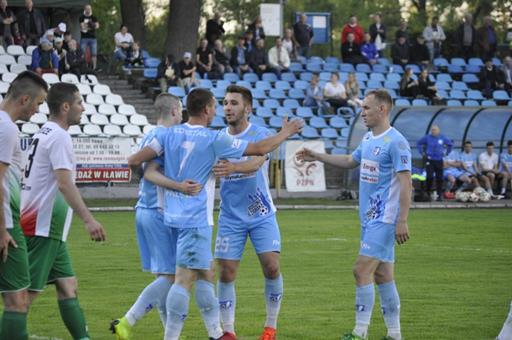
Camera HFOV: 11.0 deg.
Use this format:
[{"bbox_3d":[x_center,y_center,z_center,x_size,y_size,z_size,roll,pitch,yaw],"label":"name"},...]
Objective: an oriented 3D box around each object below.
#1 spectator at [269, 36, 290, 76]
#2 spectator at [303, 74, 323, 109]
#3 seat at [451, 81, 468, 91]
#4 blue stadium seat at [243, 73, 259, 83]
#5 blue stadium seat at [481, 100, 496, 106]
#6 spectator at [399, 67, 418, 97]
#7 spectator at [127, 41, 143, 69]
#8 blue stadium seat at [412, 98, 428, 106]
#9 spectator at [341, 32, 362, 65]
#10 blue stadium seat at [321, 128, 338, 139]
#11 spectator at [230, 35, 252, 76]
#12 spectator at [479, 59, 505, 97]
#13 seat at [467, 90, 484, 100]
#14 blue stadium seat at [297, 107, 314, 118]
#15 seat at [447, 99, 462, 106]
[{"bbox_3d":[0.617,-2.852,69.700,0.570,1.270,0.750,0,1,-21],"label":"spectator"},{"bbox_3d":[1.501,-1.879,67.000,0.520,1.200,0.750,0,1,-28],"label":"spectator"},{"bbox_3d":[5.352,-2.125,69.520,0.420,0.330,0.410,0,1,-13],"label":"seat"},{"bbox_3d":[-0.137,-2.413,69.768,0.430,0.270,0.400,0,1,-20],"label":"blue stadium seat"},{"bbox_3d":[6.053,-1.666,68.920,0.430,0.310,0.410,0,1,-21],"label":"blue stadium seat"},{"bbox_3d":[3.921,-2.036,68.298,0.500,1.200,0.700,0,1,-25],"label":"spectator"},{"bbox_3d":[-3.148,-2.992,69.100,0.430,0.780,0.520,0,1,-15],"label":"spectator"},{"bbox_3d":[4.197,-1.634,67.770,0.420,0.330,0.410,0,1,-13],"label":"blue stadium seat"},{"bbox_3d":[2.629,-3.083,72.351,0.550,1.270,0.750,0,1,-20],"label":"spectator"},{"bbox_3d":[1.808,-0.892,64.880,0.430,0.310,0.410,0,1,-21],"label":"blue stadium seat"},{"bbox_3d":[-0.331,-2.916,70.384,0.570,1.270,0.750,0,1,-20],"label":"spectator"},{"bbox_3d":[6.288,-2.360,71.224,0.550,1.180,0.750,0,1,-20],"label":"spectator"},{"bbox_3d":[5.838,-1.982,70.386,0.420,0.290,0.400,0,1,-18],"label":"seat"},{"bbox_3d":[1.239,-1.432,66.500,0.430,0.310,0.400,0,1,-15],"label":"blue stadium seat"},{"bbox_3d":[5.184,-1.691,69.270,0.430,0.270,0.400,0,1,-20],"label":"seat"}]

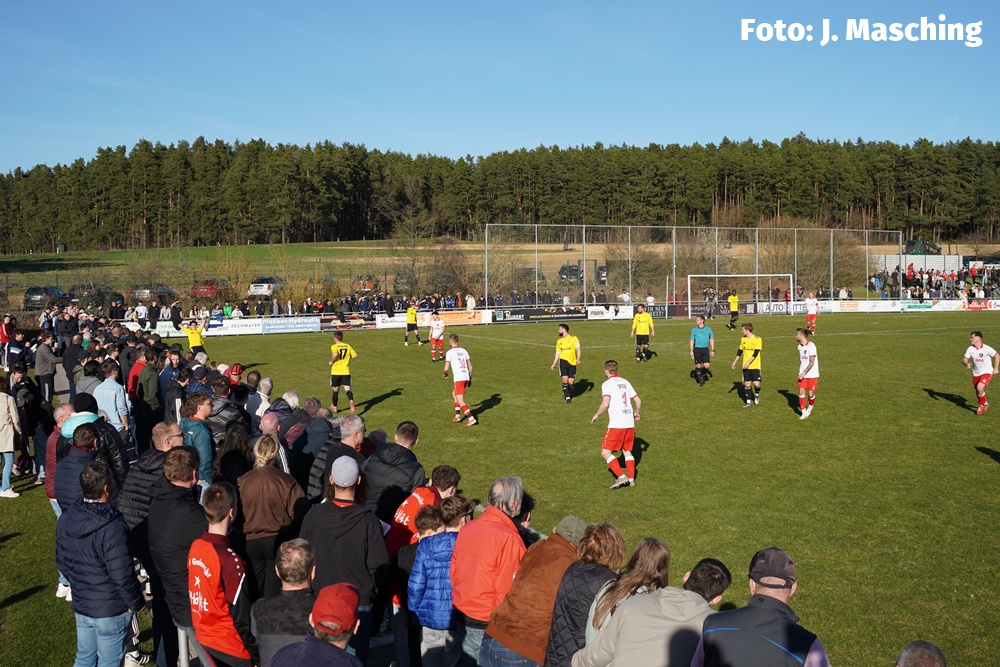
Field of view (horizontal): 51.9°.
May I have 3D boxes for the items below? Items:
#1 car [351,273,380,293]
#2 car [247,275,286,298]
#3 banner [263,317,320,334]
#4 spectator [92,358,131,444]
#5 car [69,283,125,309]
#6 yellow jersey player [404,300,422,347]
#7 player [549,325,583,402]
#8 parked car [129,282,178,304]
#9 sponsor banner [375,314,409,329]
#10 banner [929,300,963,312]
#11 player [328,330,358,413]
[{"bbox_3d":[-10.048,-3.820,77.500,1.780,1.500,4.250,-1,3,-1],"label":"car"},{"bbox_3d":[-17.192,-3.327,76.500,1.830,1.670,4.450,0,3,7],"label":"car"},{"bbox_3d":[-10.813,-0.443,53.507,3.022,0.770,0.060,-3,4,-24],"label":"banner"},{"bbox_3d":[-5.381,1.295,14.148,0.520,1.825,0.380,2,4,37],"label":"spectator"},{"bbox_3d":[-27.709,-2.572,70.500,1.820,1.570,4.550,0,4,11],"label":"car"},{"bbox_3d":[-3.564,-0.402,42.200,0.680,1.800,0.450,-2,3,-12],"label":"yellow jersey player"},{"bbox_3d":[1.481,0.668,23.050,0.620,1.741,0.420,0,3,20],"label":"player"},{"bbox_3d":[-24.438,-2.877,72.800,1.800,1.480,4.400,-1,3,1],"label":"parked car"},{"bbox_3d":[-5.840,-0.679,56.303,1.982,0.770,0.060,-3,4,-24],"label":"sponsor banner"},{"bbox_3d":[31.128,-1.920,71.500,3.000,0.750,0.050,-2,4,-24],"label":"banner"},{"bbox_3d":[-3.404,0.821,22.150,0.580,1.752,0.480,-2,3,-12],"label":"player"}]

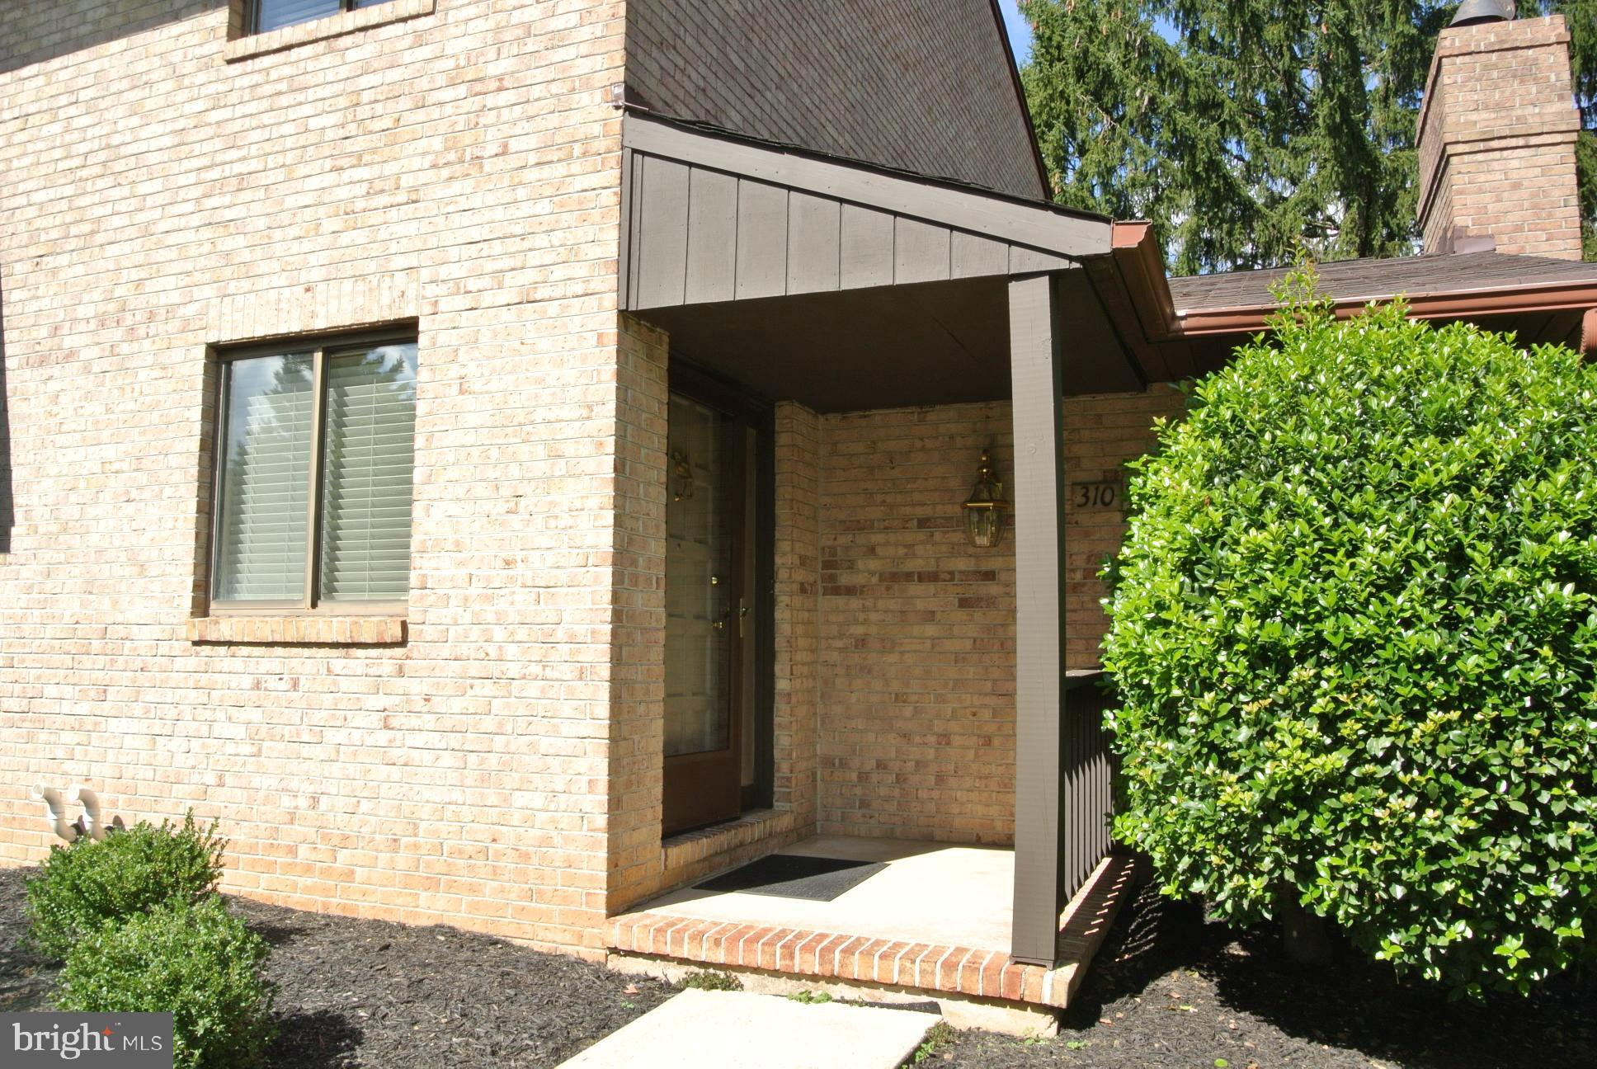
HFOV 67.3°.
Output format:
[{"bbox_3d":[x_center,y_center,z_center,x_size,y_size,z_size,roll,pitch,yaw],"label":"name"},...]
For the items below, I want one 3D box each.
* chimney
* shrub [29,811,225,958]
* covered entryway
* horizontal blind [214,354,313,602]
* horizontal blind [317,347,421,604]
[{"bbox_3d":[5.027,-2.551,8.680,0.790,1.740,1.600,-2,-5,22],"label":"chimney"},{"bbox_3d":[-2.400,1.240,4.320,0.630,0.500,0.620,-2,-5,22],"label":"shrub"},{"bbox_3d":[0.578,0.012,5.151,1.870,3.190,2.150,-2,-5,22],"label":"covered entryway"},{"bbox_3d":[-2.393,-0.266,5.407,0.520,1.140,0.050,-2,-5,22],"label":"horizontal blind"},{"bbox_3d":[-1.856,-0.280,5.188,0.520,1.140,0.050,-2,-5,22],"label":"horizontal blind"}]

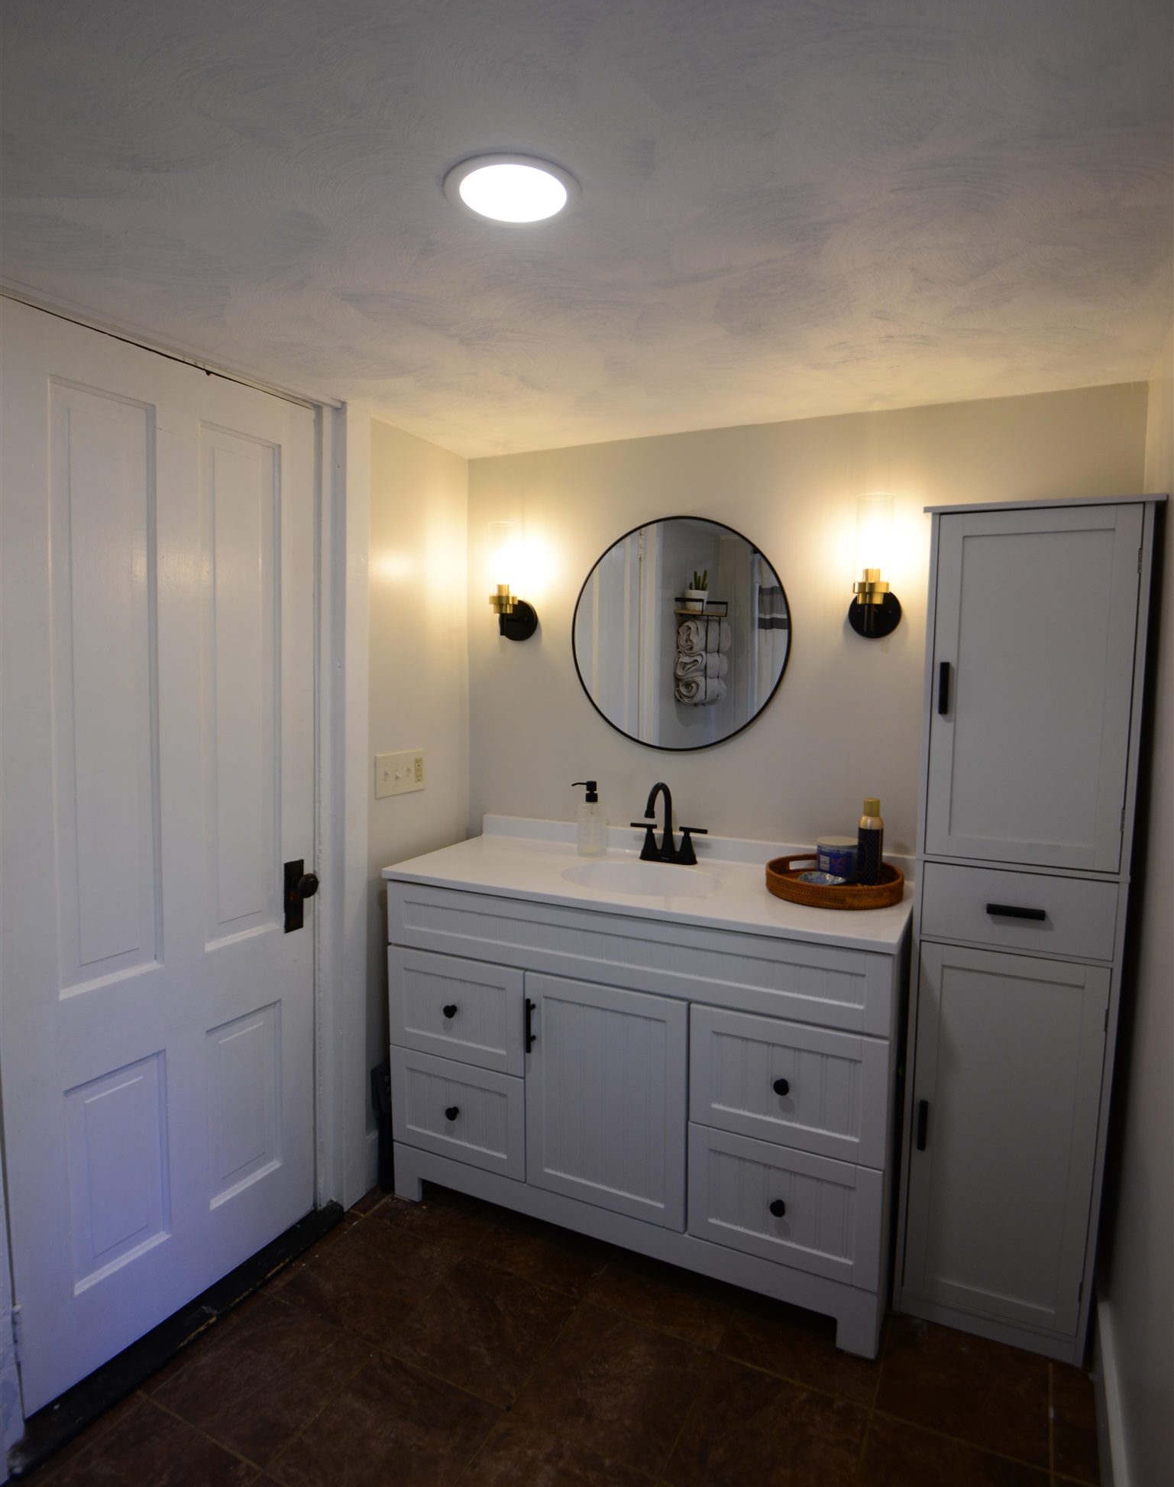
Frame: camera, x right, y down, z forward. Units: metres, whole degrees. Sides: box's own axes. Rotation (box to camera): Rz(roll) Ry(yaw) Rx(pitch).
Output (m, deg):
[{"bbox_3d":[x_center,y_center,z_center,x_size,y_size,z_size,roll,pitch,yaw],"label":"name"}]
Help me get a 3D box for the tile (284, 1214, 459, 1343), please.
[{"bbox_3d":[-0.499,1.239,1.926,0.305,0.012,0.303,3,6,26],"label":"tile"}]

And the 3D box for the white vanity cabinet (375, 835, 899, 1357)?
[{"bbox_3d":[0.141,0.768,2.118,1.223,0.863,0.530,3,5,24],"label":"white vanity cabinet"}]

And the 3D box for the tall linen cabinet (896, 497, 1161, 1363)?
[{"bbox_3d":[0.920,0.388,1.820,0.400,1.734,0.320,3,6,23],"label":"tall linen cabinet"}]

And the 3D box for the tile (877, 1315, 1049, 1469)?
[{"bbox_3d":[0.742,1.278,1.666,0.305,0.012,0.300,3,6,26],"label":"tile"}]

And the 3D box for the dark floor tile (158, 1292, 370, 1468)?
[{"bbox_3d":[-0.629,1.227,1.621,0.296,0.010,0.296,3,5,26],"label":"dark floor tile"}]

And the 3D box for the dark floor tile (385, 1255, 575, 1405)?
[{"bbox_3d":[-0.217,1.226,1.748,0.296,0.010,0.296,3,5,26],"label":"dark floor tile"}]

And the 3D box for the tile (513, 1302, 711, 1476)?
[{"bbox_3d":[0.060,1.242,1.617,0.296,0.010,0.296,3,5,26],"label":"tile"}]

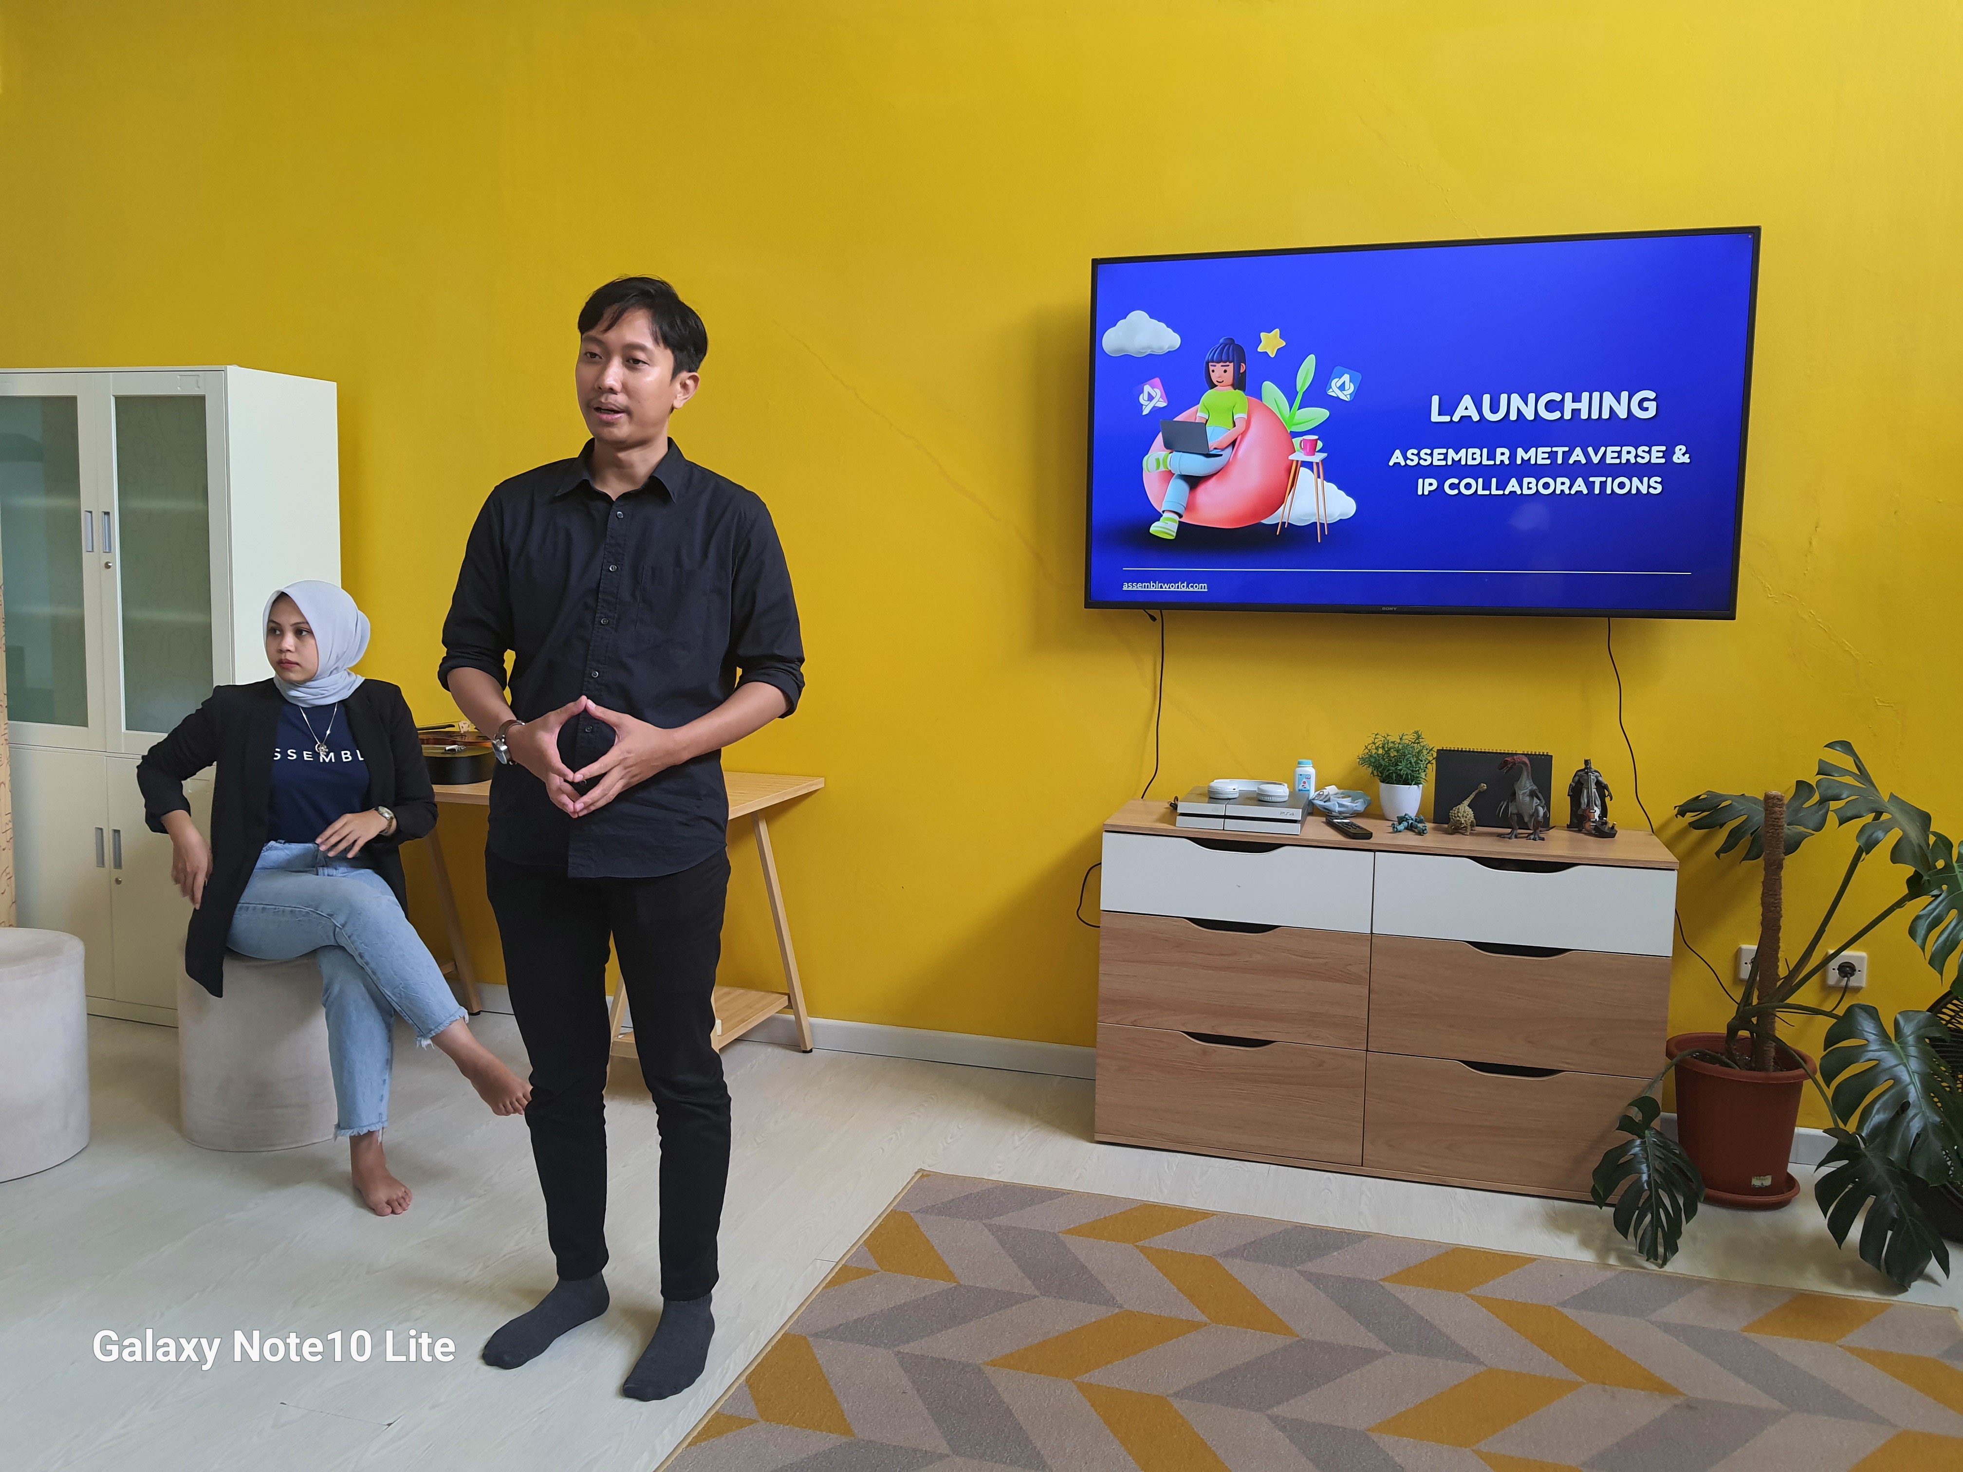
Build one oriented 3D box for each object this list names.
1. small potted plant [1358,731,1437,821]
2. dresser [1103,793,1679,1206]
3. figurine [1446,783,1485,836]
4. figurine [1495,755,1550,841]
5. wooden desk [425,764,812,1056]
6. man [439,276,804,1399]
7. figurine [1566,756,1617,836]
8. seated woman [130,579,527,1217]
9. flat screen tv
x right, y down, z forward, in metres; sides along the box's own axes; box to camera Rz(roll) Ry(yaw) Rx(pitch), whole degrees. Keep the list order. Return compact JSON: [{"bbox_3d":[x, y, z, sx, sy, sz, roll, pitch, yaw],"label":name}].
[{"bbox_3d":[0.971,0.093,3.453,0.165,0.210,0.155,3,8,17],"label":"small potted plant"},{"bbox_3d":[0.899,0.582,3.401,1.200,0.748,0.356,3,8,17],"label":"dresser"},{"bbox_3d":[1.087,0.163,3.311,0.075,0.110,0.115,6,9,35],"label":"figurine"},{"bbox_3d":[1.212,0.132,3.281,0.110,0.181,0.175,7,10,40],"label":"figurine"},{"bbox_3d":[-1.191,0.492,3.923,1.420,0.757,0.580,3,8,17],"label":"wooden desk"},{"bbox_3d":[-0.577,0.171,2.437,0.620,1.780,0.400,1,7,7],"label":"man"},{"bbox_3d":[1.367,0.135,3.300,0.108,0.173,0.095,3,8,19],"label":"figurine"},{"bbox_3d":[-1.420,0.309,3.242,0.700,1.287,0.720,-3,8,-24],"label":"seated woman"},{"bbox_3d":[0.957,-0.694,3.381,1.433,0.825,0.060,3,8,17],"label":"flat screen tv"}]

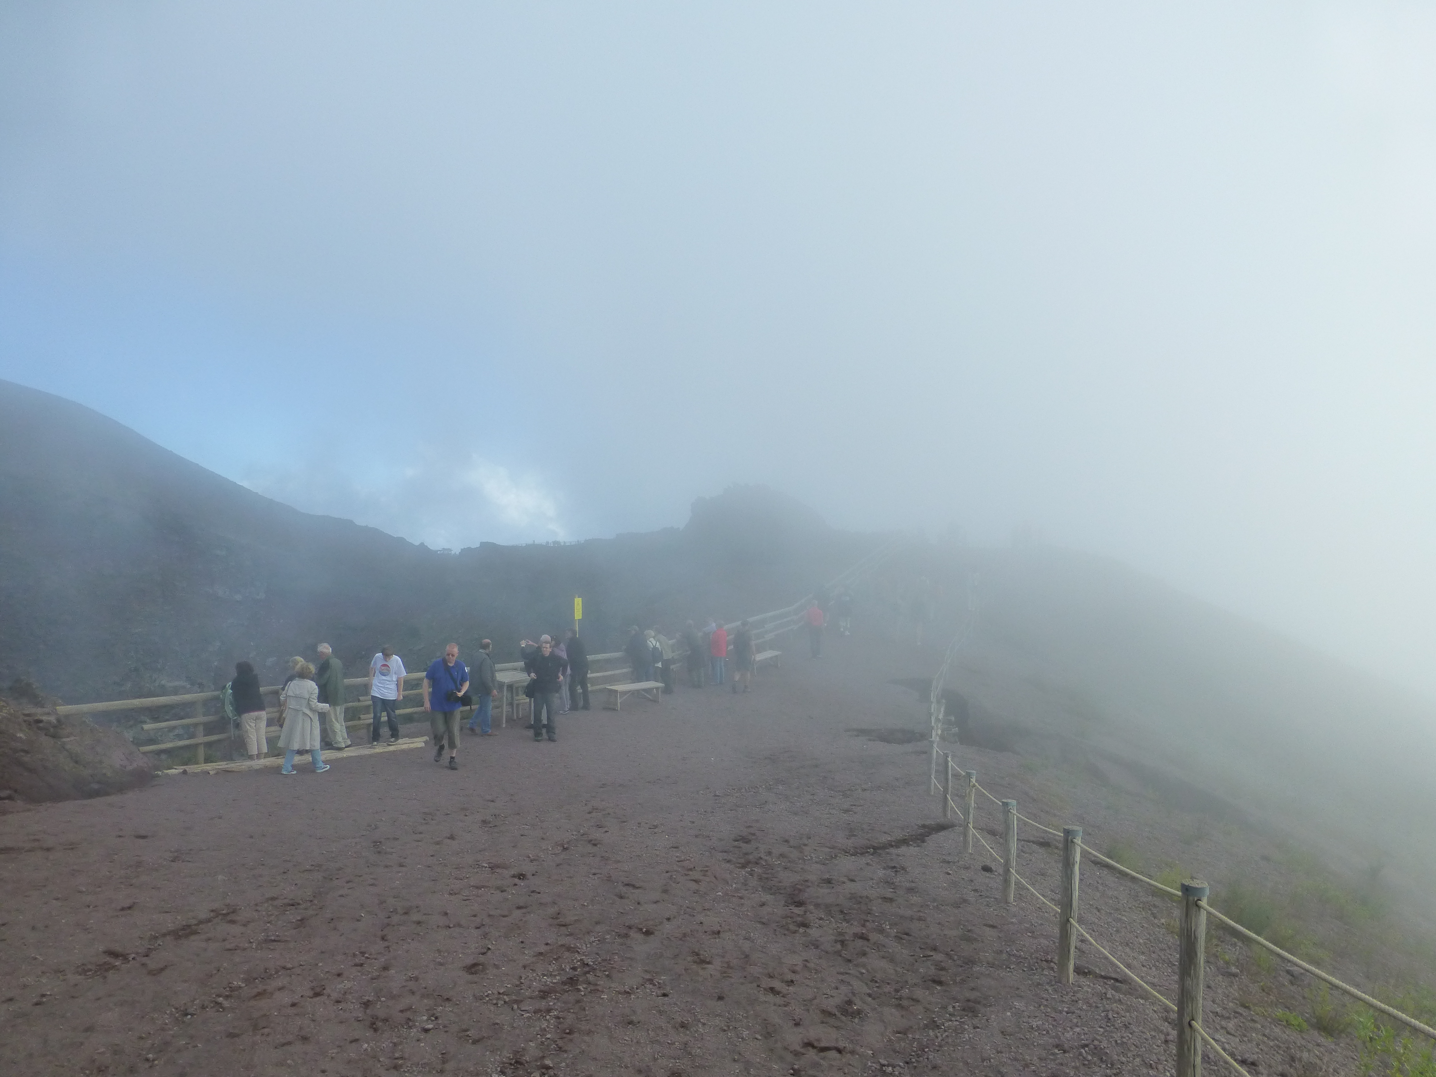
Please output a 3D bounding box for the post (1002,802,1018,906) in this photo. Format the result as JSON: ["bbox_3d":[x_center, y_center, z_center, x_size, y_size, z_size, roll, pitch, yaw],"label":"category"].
[{"bbox_3d":[2.499,2.690,8.550,0.120,0.857,0.120,1,2,0],"label":"post"}]

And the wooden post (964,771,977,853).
[{"bbox_3d":[2.810,3.049,11.100,0.115,0.886,0.115,1,2,0],"label":"wooden post"}]

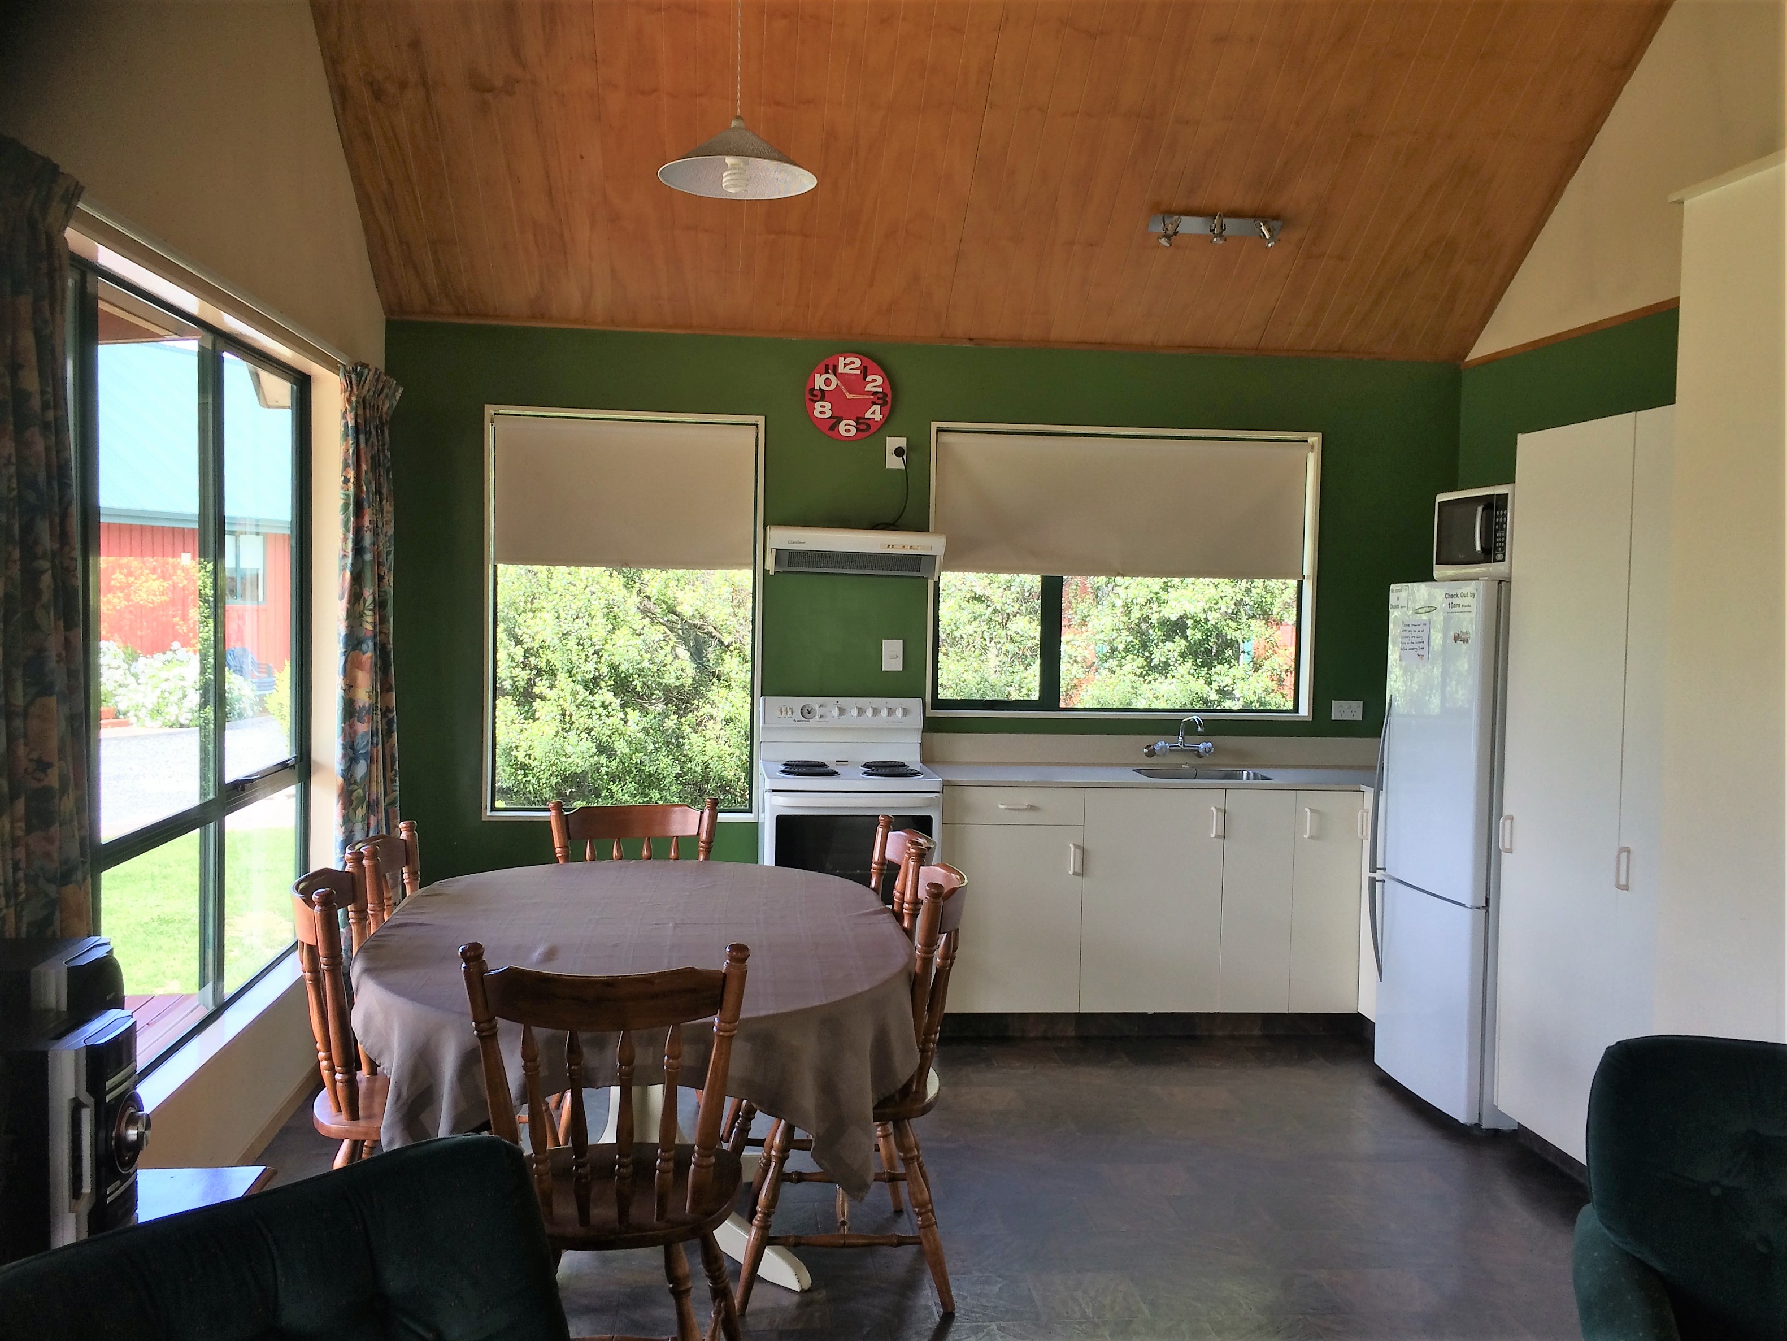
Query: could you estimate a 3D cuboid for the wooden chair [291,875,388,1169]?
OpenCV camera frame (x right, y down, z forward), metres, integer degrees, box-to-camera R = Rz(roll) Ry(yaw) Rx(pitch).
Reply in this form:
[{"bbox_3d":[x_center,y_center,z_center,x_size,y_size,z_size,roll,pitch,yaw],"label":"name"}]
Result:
[{"bbox_3d":[-0.978,0.863,3.235,0.503,0.896,0.493,1,3,-11],"label":"wooden chair"}]

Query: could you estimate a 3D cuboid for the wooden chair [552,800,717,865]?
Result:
[{"bbox_3d":[-0.711,0.828,4.122,0.493,0.896,0.503,0,3,-14],"label":"wooden chair"}]

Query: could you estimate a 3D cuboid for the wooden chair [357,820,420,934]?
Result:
[{"bbox_3d":[-1.082,0.876,3.724,0.490,0.940,0.450,1,3,-7],"label":"wooden chair"}]

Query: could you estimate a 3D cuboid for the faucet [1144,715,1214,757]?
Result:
[{"bbox_3d":[1.104,0.258,5.713,0.230,0.167,0.240,1,3,-7],"label":"faucet"}]

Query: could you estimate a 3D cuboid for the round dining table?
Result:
[{"bbox_3d":[-0.593,0.985,3.614,1.260,0.755,1.670,1,3,-7],"label":"round dining table"}]

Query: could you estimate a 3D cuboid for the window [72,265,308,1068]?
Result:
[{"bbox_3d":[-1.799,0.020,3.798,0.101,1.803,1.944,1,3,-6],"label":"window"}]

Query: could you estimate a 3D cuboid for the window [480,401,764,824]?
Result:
[{"bbox_3d":[-0.987,-0.194,5.493,0.991,1.484,0.101,1,3,-6],"label":"window"}]

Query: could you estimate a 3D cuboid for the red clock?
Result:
[{"bbox_3d":[-0.167,-1.024,5.610,0.330,0.330,0.040,1,3,-7],"label":"red clock"}]

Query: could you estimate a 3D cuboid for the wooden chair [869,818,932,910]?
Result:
[{"bbox_3d":[-0.147,0.851,3.857,0.503,0.896,0.493,1,3,-8],"label":"wooden chair"}]

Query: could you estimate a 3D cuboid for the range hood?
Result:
[{"bbox_3d":[-0.151,-0.414,5.428,0.605,0.168,0.470,1,3,-7],"label":"range hood"}]

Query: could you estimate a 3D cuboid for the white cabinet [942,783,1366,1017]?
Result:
[{"bbox_3d":[0.894,0.791,5.556,1.510,0.808,0.580,1,3,-7],"label":"white cabinet"}]

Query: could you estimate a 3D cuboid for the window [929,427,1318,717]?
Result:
[{"bbox_3d":[0.873,-0.368,5.678,1.495,1.080,0.101,1,3,-6],"label":"window"}]

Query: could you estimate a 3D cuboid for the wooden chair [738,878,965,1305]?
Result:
[{"bbox_3d":[-0.093,0.876,3.342,0.503,0.896,0.493,1,3,-6],"label":"wooden chair"}]

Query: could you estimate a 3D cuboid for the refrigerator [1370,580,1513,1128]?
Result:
[{"bbox_3d":[1.944,0.546,4.639,0.690,1.630,0.580,1,3,-7],"label":"refrigerator"}]

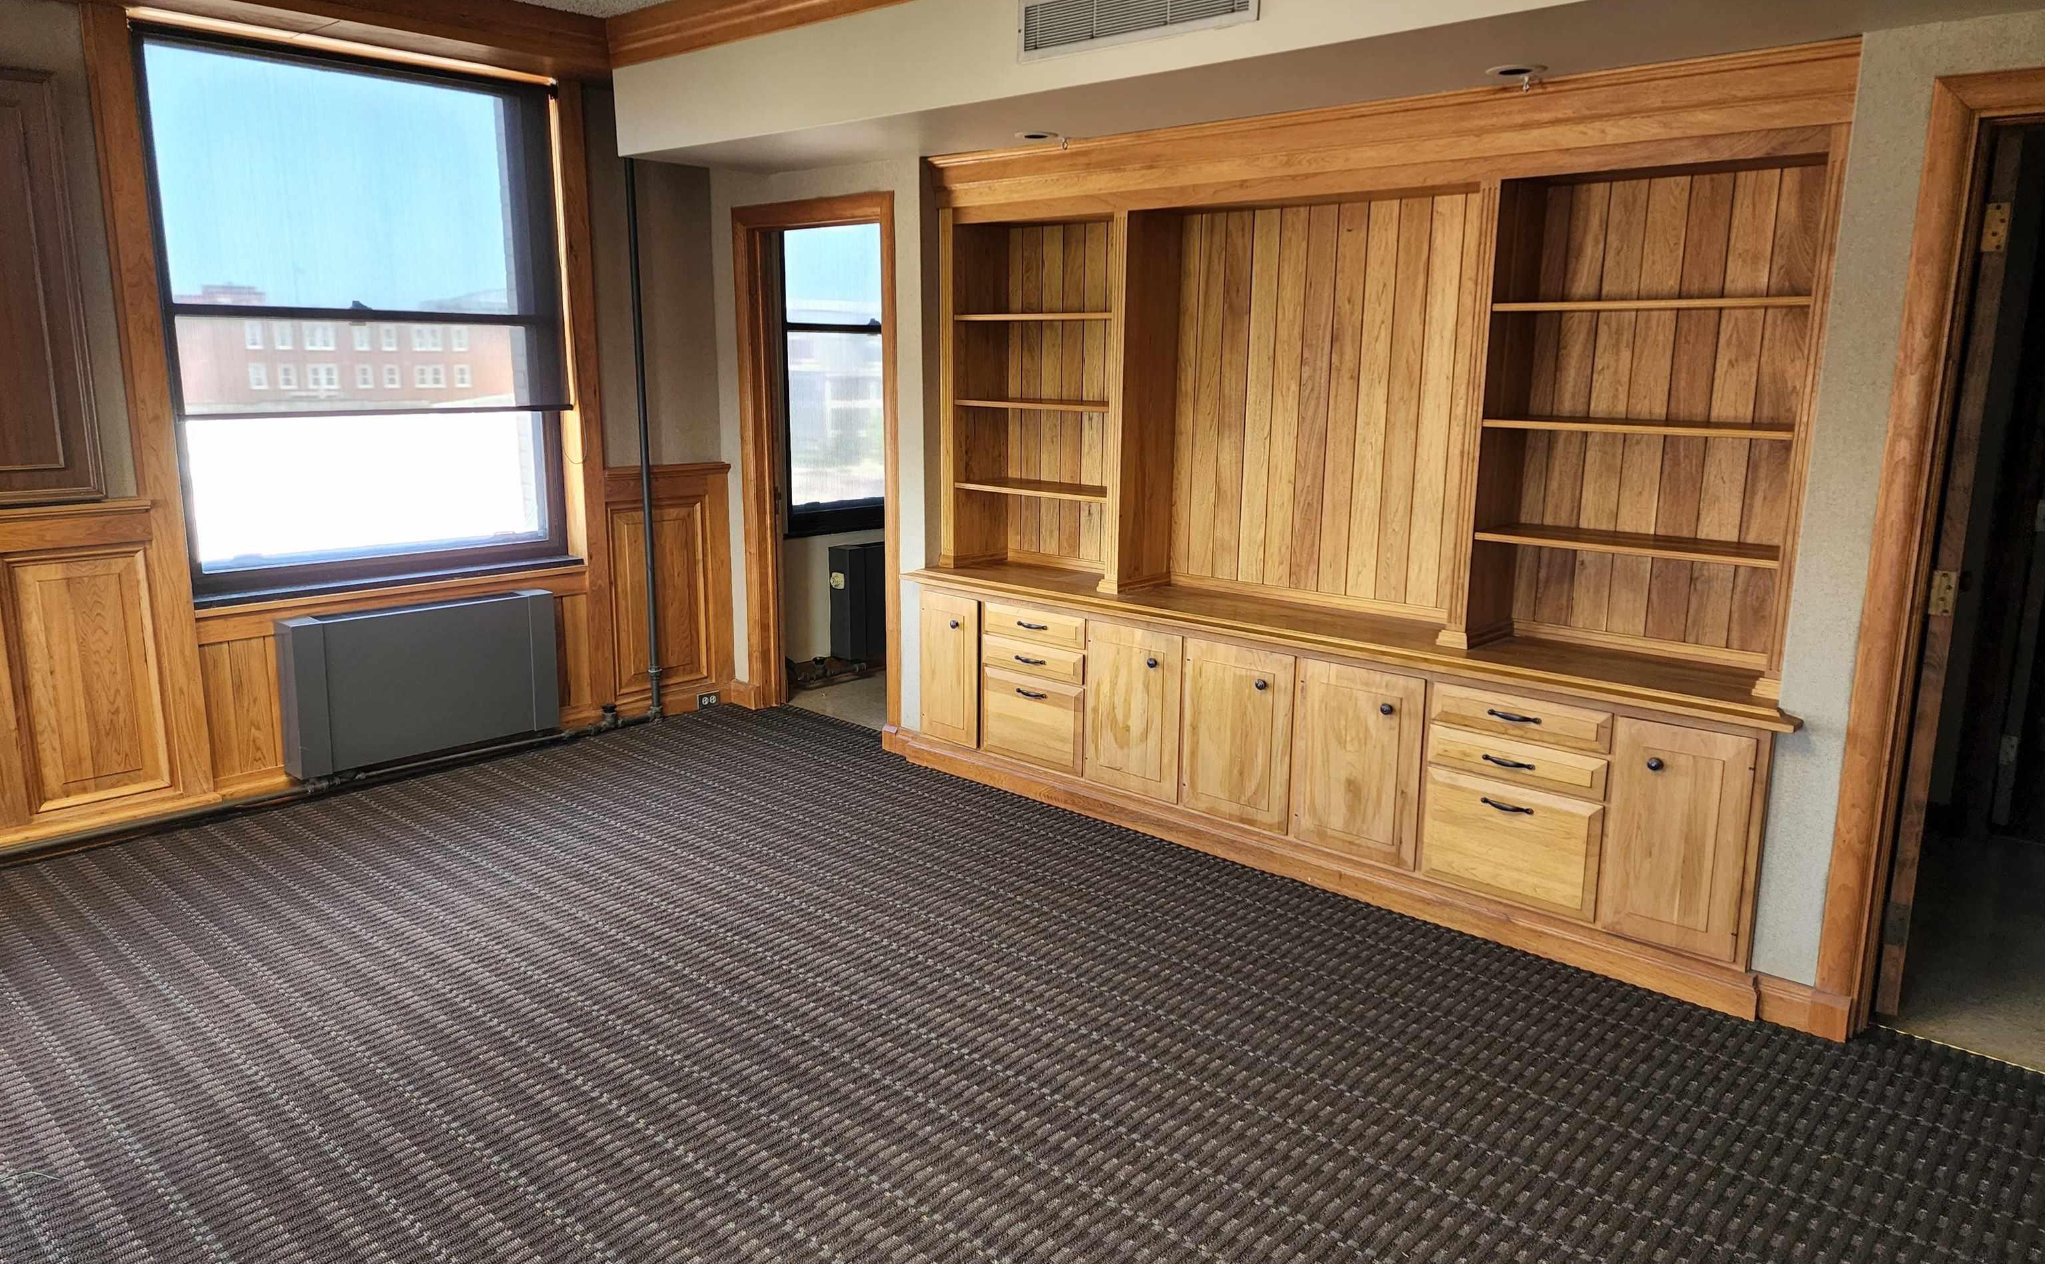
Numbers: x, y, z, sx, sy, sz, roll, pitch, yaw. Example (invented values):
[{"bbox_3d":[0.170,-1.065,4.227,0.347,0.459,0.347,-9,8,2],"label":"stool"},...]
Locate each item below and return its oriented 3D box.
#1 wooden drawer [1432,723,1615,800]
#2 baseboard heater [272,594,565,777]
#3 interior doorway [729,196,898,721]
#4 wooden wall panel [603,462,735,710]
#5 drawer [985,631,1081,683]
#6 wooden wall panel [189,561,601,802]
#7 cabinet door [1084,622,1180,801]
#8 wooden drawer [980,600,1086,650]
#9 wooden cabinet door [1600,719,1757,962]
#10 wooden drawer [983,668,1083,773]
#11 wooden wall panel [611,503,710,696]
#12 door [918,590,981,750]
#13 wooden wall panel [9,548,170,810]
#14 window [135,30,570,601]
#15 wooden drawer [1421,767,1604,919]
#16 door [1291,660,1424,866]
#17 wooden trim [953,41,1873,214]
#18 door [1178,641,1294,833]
[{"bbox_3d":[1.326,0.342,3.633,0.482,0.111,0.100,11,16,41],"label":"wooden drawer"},{"bbox_3d":[-2.188,0.167,4.985,0.164,0.533,0.940,11,16,42],"label":"baseboard heater"},{"bbox_3d":[-0.797,-0.633,5.506,0.977,2.128,0.150,11,16,41],"label":"interior doorway"},{"bbox_3d":[-1.491,-0.162,5.791,0.060,1.066,0.606,11,16,42],"label":"wooden wall panel"},{"bbox_3d":[0.159,0.072,4.900,0.475,0.108,0.360,11,16,42],"label":"drawer"},{"bbox_3d":[-2.237,0.159,5.042,0.050,0.690,1.435,11,16,41],"label":"wooden wall panel"},{"bbox_3d":[0.370,0.259,4.484,0.396,0.551,0.025,11,16,42],"label":"cabinet door"},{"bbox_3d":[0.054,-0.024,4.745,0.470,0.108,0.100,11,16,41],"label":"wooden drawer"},{"bbox_3d":[1.617,0.508,3.355,0.319,0.563,0.025,11,16,42],"label":"wooden cabinet door"},{"bbox_3d":[0.156,0.290,4.946,0.480,0.309,0.360,11,16,42],"label":"wooden drawer"},{"bbox_3d":[-1.537,-0.148,5.760,0.035,0.781,0.436,11,16,42],"label":"wooden wall panel"},{"bbox_3d":[-0.264,0.137,5.059,0.303,0.557,0.025,11,16,42],"label":"door"},{"bbox_3d":[-2.935,0.145,4.284,0.035,0.789,0.351,11,16,42],"label":"wooden wall panel"},{"bbox_3d":[-2.296,-1.082,4.850,0.120,1.786,1.393,11,16,41],"label":"window"},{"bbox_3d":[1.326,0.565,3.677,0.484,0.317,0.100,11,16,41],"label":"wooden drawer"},{"bbox_3d":[0.970,0.376,3.941,0.409,0.554,0.025,11,16,42],"label":"door"},{"bbox_3d":[0.728,-1.360,3.871,2.878,0.223,0.090,11,16,42],"label":"wooden trim"},{"bbox_3d":[0.672,0.317,4.211,0.395,0.554,0.025,11,16,42],"label":"door"}]

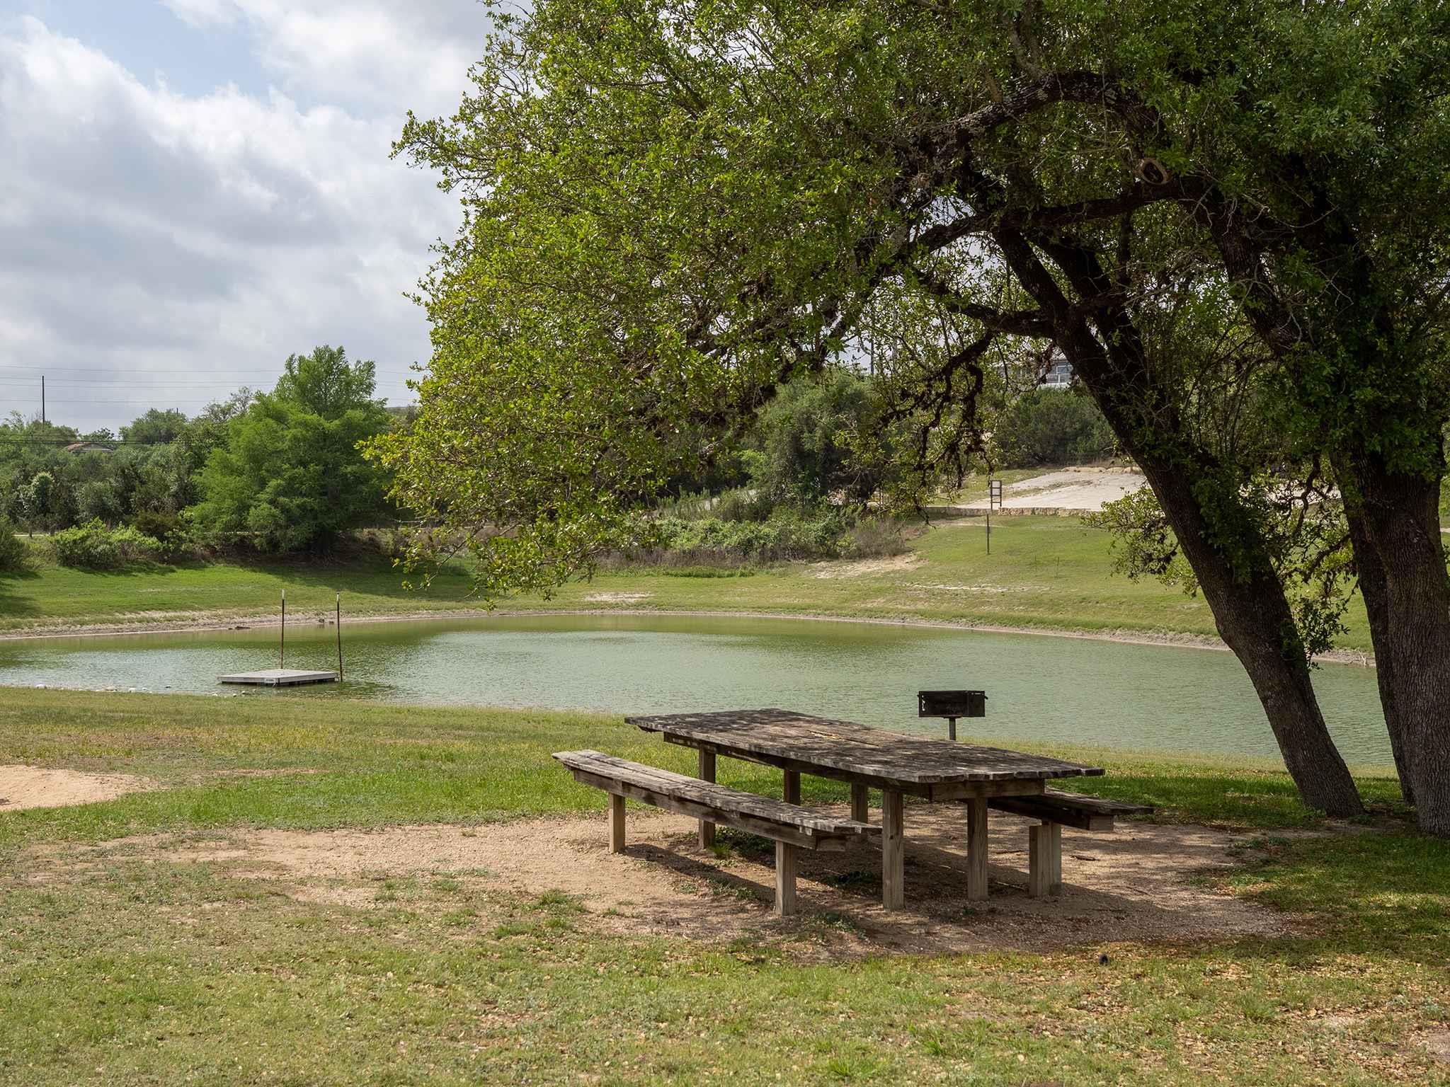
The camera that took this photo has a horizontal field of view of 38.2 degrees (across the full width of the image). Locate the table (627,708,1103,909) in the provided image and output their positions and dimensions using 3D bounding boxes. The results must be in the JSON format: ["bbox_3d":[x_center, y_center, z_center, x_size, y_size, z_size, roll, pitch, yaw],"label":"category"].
[{"bbox_3d":[0.639,1.505,11.987,1.087,0.767,3.651,0,0,-26],"label":"table"}]

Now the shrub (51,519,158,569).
[{"bbox_3d":[-23.942,0.066,81.000,4.250,1.930,3.100,0,0,-16],"label":"shrub"}]

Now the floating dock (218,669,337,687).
[{"bbox_3d":[-9.164,2.791,43.001,1.580,0.210,2.000,0,0,24],"label":"floating dock"}]

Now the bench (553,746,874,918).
[{"bbox_3d":[-0.168,1.617,11.669,0.273,0.543,3.726,0,0,-26],"label":"bench"}]

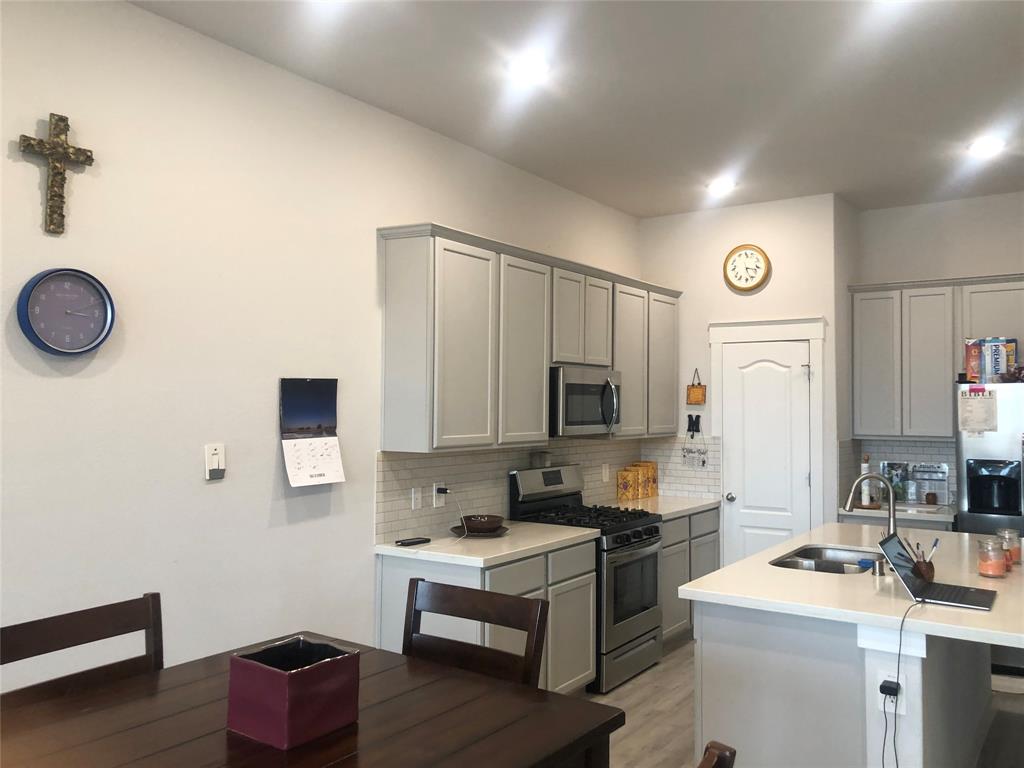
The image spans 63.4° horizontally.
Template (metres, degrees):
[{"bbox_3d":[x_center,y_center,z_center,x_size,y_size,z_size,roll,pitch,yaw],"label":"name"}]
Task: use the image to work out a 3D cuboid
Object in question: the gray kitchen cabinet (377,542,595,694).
[{"bbox_3d":[-0.091,1.261,4.298,0.633,0.859,1.040,-1,-2,35],"label":"gray kitchen cabinet"}]

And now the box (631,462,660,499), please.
[{"bbox_3d":[1.008,0.721,6.274,0.145,0.257,0.145,-1,-2,35],"label":"box"}]

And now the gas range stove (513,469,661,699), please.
[{"bbox_3d":[0.465,1.120,4.960,0.670,1.204,0.765,-1,-2,35],"label":"gas range stove"}]

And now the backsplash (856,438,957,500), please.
[{"bbox_3d":[2.889,0.624,6.023,0.641,0.456,0.018,-1,-2,35],"label":"backsplash"}]

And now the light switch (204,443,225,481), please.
[{"bbox_3d":[-1.160,0.303,3.235,0.024,0.132,0.078,-1,-2,35],"label":"light switch"}]

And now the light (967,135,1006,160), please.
[{"bbox_3d":[2.664,-1.314,4.644,0.185,0.025,0.185,-1,-2,35],"label":"light"}]

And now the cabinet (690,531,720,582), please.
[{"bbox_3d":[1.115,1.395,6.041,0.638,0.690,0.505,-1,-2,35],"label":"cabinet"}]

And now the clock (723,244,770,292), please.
[{"bbox_3d":[1.668,-0.819,5.866,0.335,0.335,0.045,-1,-2,35],"label":"clock"}]

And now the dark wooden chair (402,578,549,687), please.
[{"bbox_3d":[-0.246,1.114,2.183,0.475,1.045,0.545,-1,-2,35],"label":"dark wooden chair"}]

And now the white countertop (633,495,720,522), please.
[{"bbox_3d":[0.948,0.847,5.723,0.645,0.037,1.016,-1,-2,35],"label":"white countertop"}]

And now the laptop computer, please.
[{"bbox_3d":[1.538,0.667,2.981,0.340,0.205,0.367,-1,-2,35],"label":"laptop computer"}]

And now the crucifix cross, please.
[{"bbox_3d":[-1.508,-0.698,2.748,0.032,0.400,0.240,-1,-2,35],"label":"crucifix cross"}]

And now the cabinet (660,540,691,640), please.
[{"bbox_3d":[0.808,1.329,5.520,0.610,0.600,0.480,-1,-2,35],"label":"cabinet"}]

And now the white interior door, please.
[{"bbox_3d":[1.807,0.716,5.897,0.622,2.026,0.040,-1,-2,35],"label":"white interior door"}]

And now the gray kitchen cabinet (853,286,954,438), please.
[{"bbox_3d":[2.817,-0.130,5.914,0.661,1.046,0.325,-1,-2,35],"label":"gray kitchen cabinet"}]

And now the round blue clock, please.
[{"bbox_3d":[-1.473,-0.238,2.751,0.075,0.287,0.287,-1,-2,35],"label":"round blue clock"}]

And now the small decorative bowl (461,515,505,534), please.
[{"bbox_3d":[-0.153,0.738,4.335,0.228,0.077,0.228,0,-1,0],"label":"small decorative bowl"}]

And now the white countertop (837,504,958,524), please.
[{"bbox_3d":[2.704,0.862,5.711,0.686,0.036,0.730,-1,-2,35],"label":"white countertop"}]

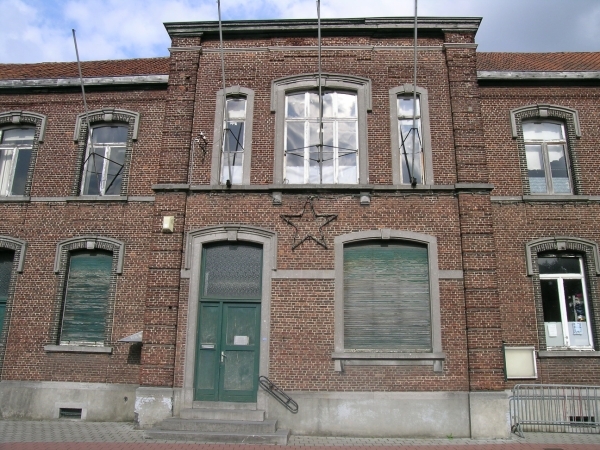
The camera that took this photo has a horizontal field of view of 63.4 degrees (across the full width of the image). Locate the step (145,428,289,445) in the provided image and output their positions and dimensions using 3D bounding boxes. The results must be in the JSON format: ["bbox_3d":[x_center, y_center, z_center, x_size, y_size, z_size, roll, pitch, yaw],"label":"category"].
[{"bbox_3d":[-1.658,4.416,10.161,2.890,0.156,0.865,0,-15,3],"label":"step"}]

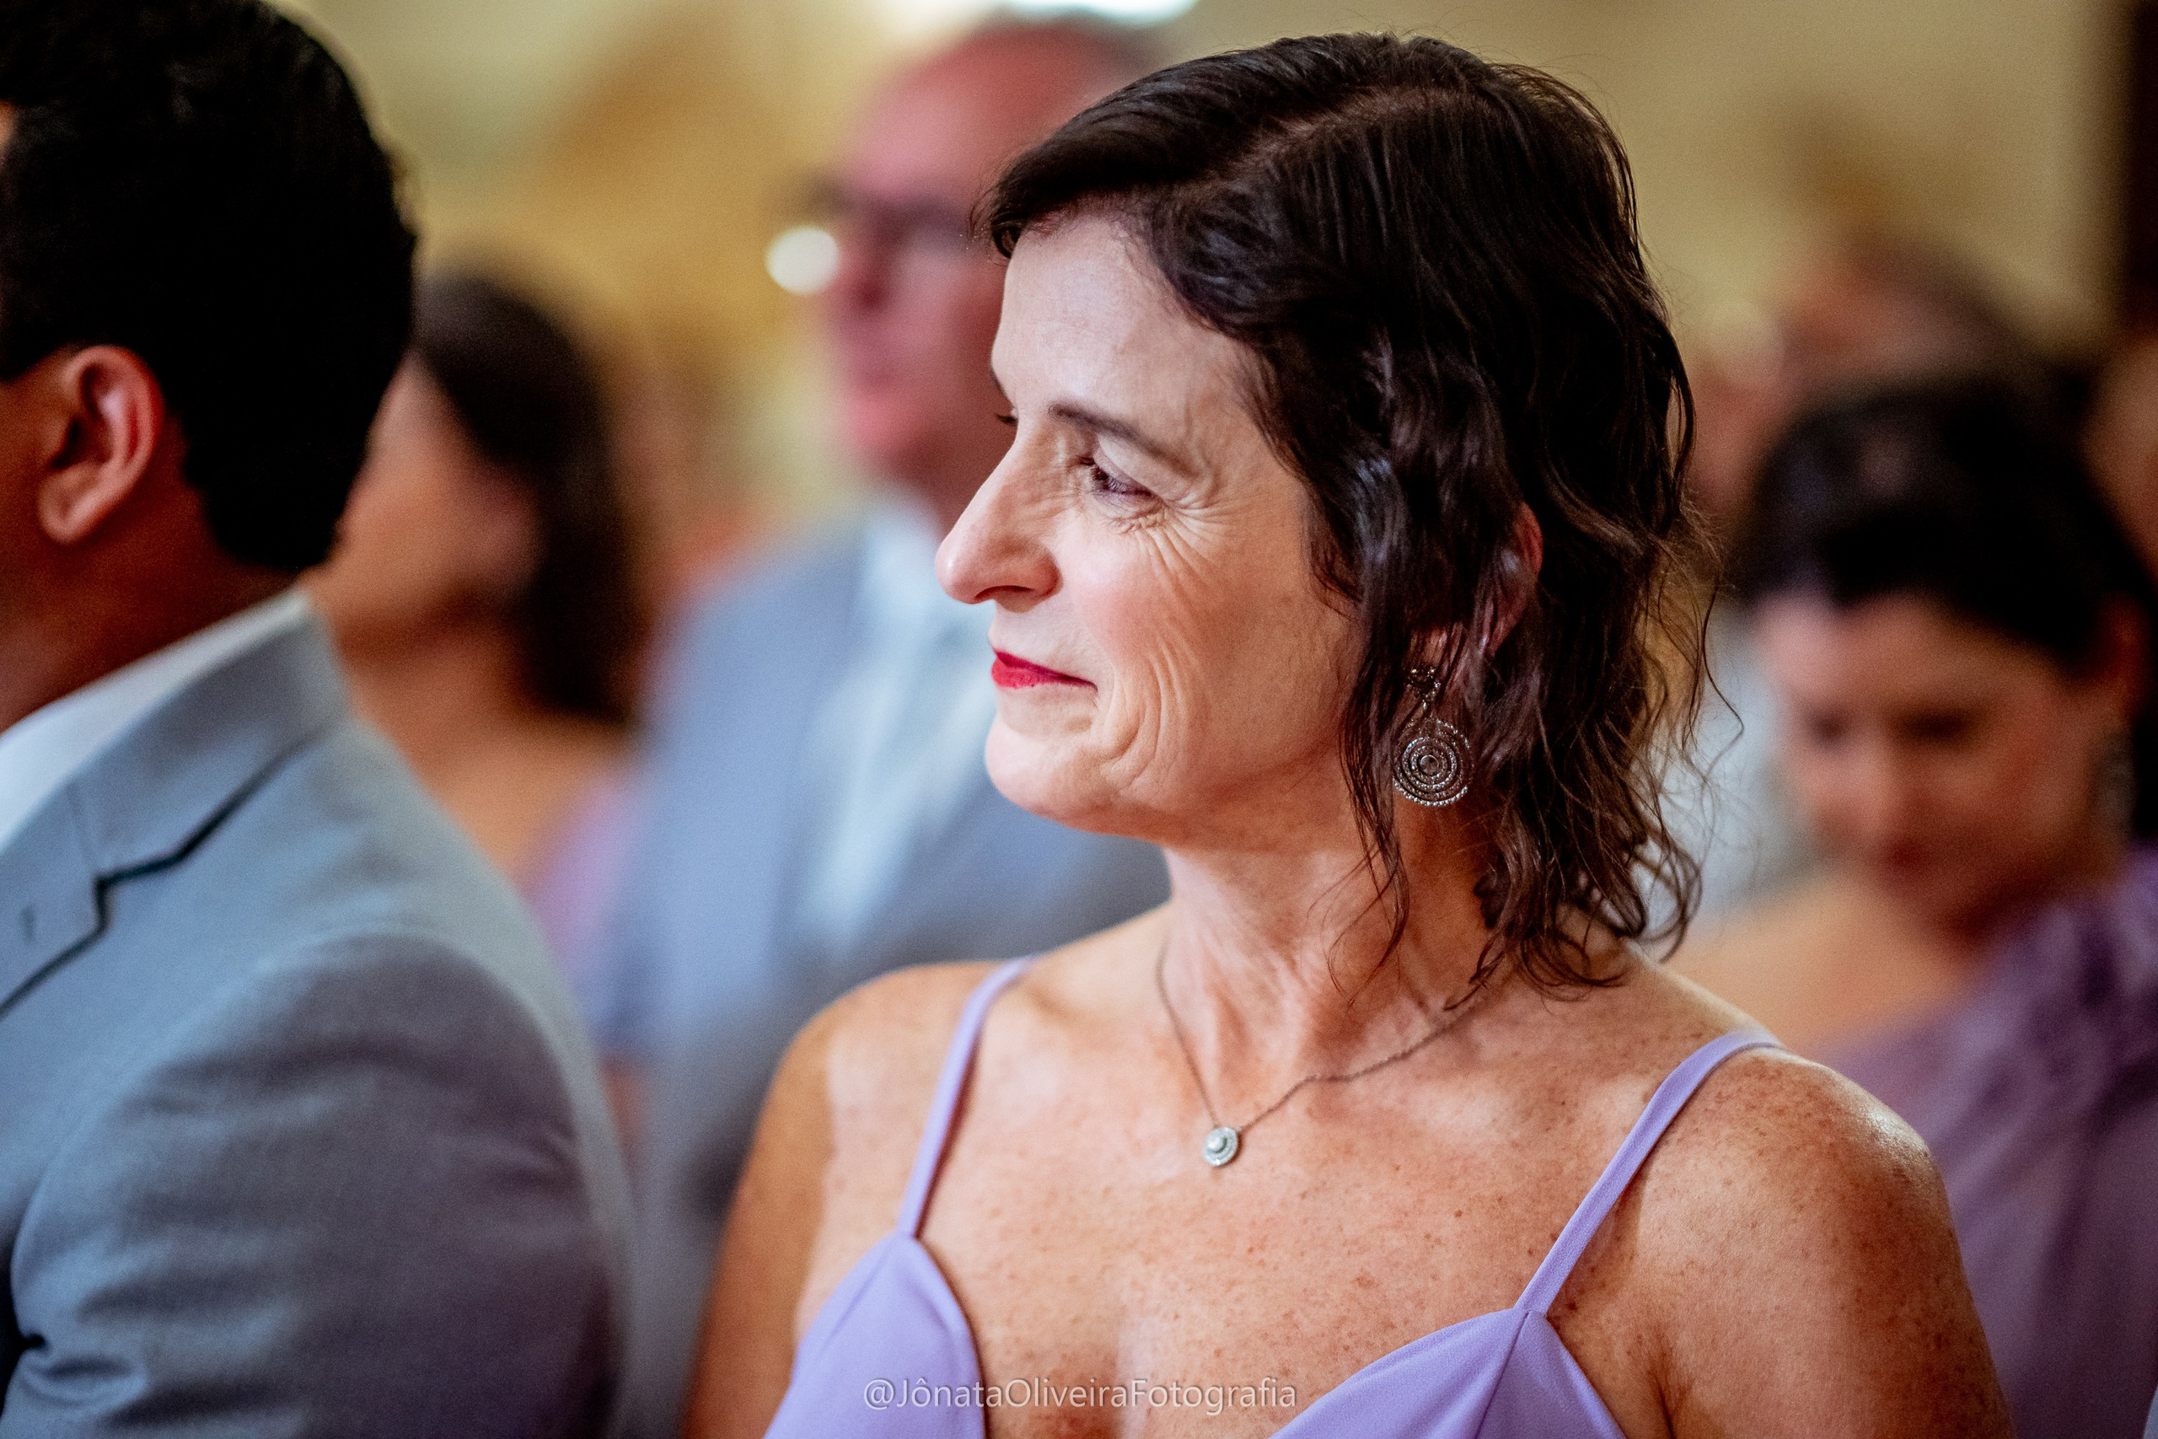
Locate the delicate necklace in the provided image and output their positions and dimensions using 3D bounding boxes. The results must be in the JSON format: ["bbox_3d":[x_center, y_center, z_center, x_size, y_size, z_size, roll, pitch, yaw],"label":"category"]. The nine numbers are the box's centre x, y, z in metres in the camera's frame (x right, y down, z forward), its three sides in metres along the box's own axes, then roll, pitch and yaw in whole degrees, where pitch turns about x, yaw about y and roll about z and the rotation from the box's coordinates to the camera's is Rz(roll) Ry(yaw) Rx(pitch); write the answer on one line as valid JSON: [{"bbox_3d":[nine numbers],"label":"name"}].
[{"bbox_3d":[0.082,0.094,1.545,0.122,0.080,0.130,2,3,35],"label":"delicate necklace"}]

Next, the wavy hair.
[{"bbox_3d":[0.081,-0.063,1.540,0.220,0.280,0.190,-1,8,-27],"label":"wavy hair"}]

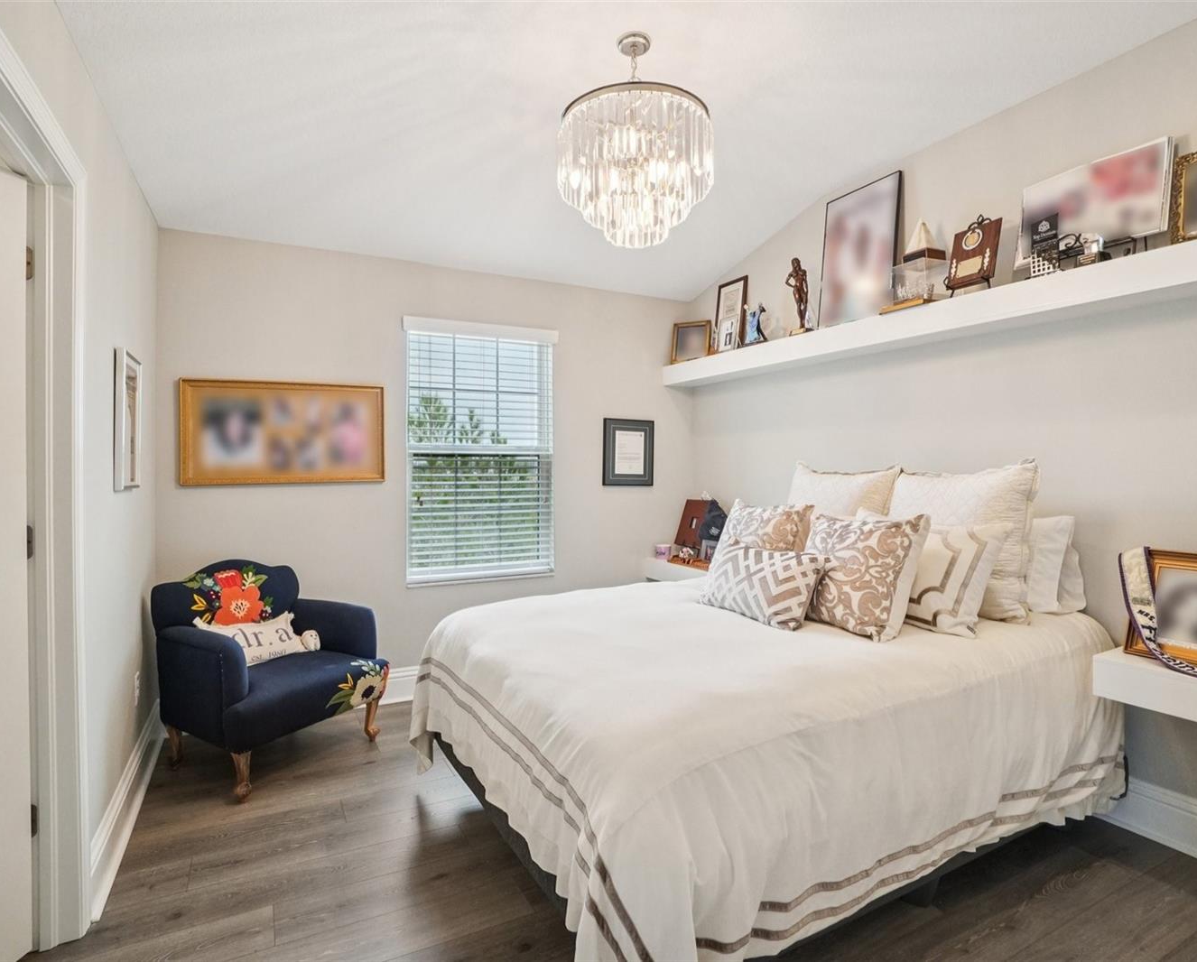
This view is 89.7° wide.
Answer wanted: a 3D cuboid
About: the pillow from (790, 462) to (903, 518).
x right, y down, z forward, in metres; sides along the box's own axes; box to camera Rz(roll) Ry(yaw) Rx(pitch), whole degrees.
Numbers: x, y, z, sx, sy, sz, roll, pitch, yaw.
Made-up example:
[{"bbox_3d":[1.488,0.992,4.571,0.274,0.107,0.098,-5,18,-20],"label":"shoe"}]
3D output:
[{"bbox_3d":[1.268,0.231,3.206,0.170,0.610,0.610,13,-5,-29],"label":"pillow"}]

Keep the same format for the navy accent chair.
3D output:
[{"bbox_3d":[-1.466,0.822,2.745,0.680,0.870,0.750,1,1,30],"label":"navy accent chair"}]

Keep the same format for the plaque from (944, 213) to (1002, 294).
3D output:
[{"bbox_3d":[1.638,-0.975,2.612,0.085,0.330,0.200,9,-3,-29],"label":"plaque"}]

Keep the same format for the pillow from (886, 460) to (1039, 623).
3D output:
[{"bbox_3d":[1.556,0.243,2.669,0.190,0.610,0.610,13,-5,-29],"label":"pillow"}]

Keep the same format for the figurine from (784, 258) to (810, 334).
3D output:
[{"bbox_3d":[1.153,-1.061,3.484,0.110,0.465,0.150,0,1,-41],"label":"figurine"}]

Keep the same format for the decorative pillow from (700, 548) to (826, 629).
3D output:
[{"bbox_3d":[0.660,0.414,2.452,0.140,0.310,0.470,43,-21,-27],"label":"decorative pillow"}]

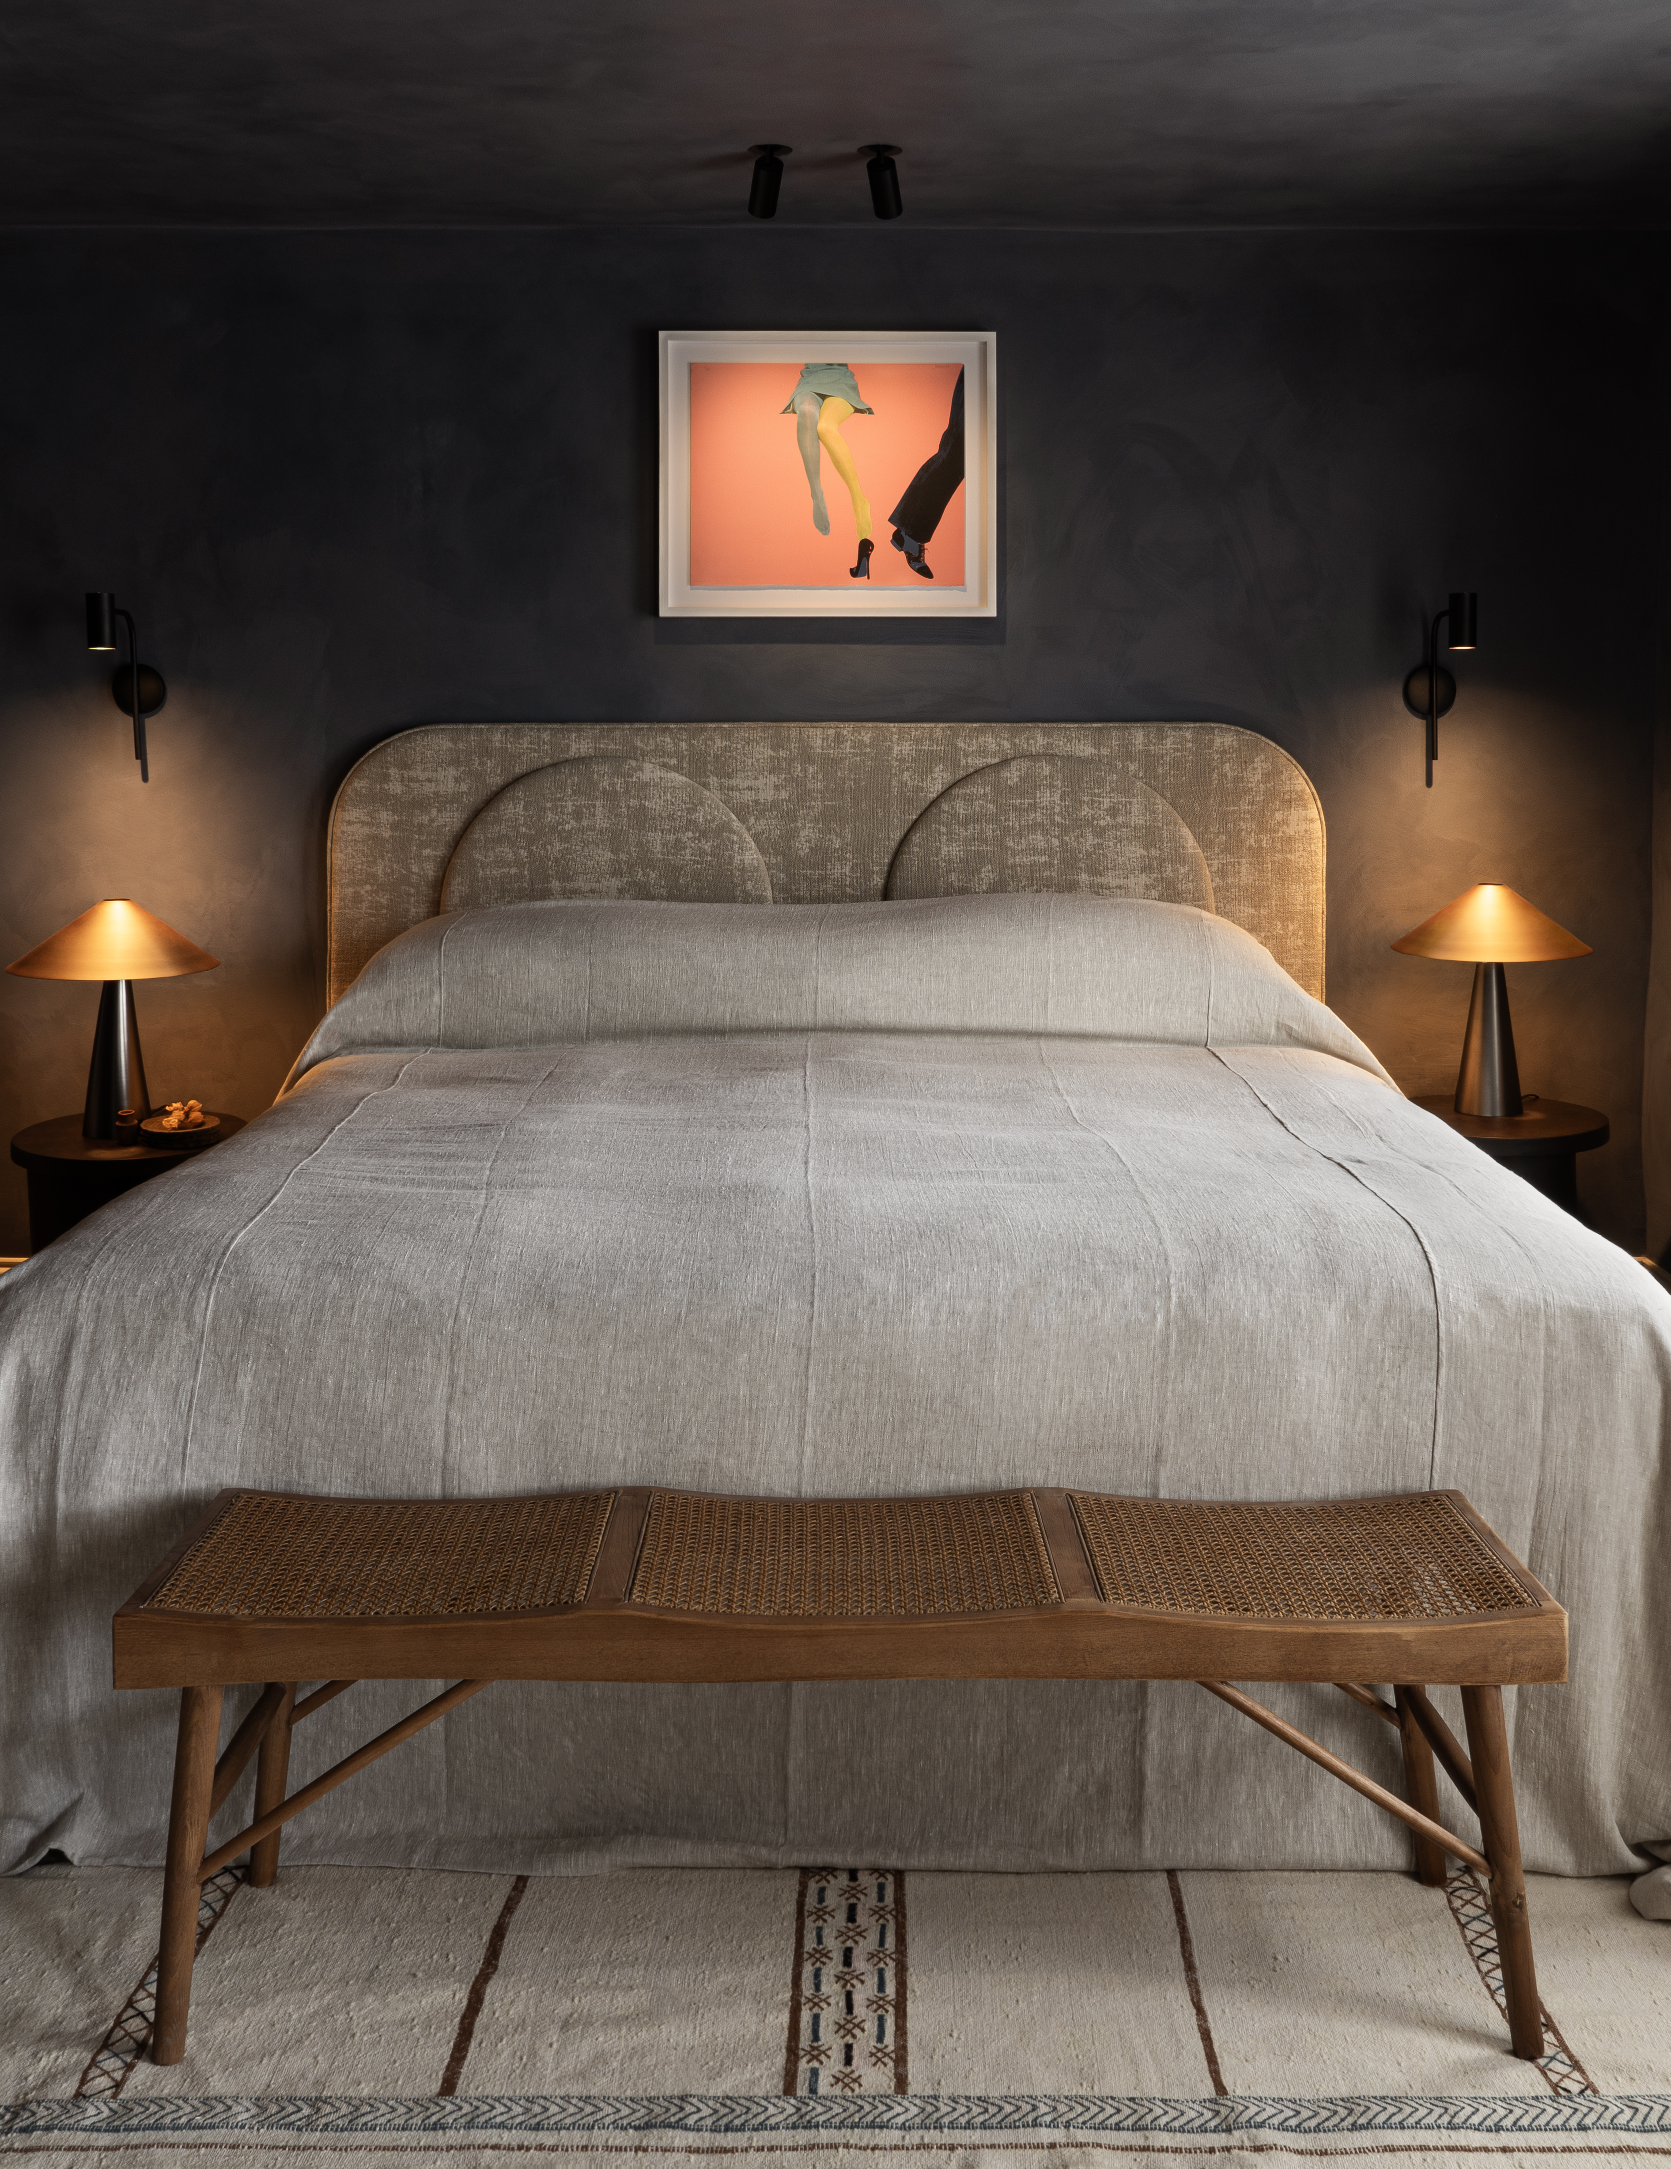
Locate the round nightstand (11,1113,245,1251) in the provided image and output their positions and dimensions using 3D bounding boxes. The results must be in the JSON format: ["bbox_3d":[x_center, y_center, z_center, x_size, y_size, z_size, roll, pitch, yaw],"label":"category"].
[{"bbox_3d":[-1.314,0.344,4.100,0.480,0.490,0.480,0,6,0],"label":"round nightstand"}]

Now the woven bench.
[{"bbox_3d":[0.009,0.688,2.220,1.360,0.425,0.360,0,6,0],"label":"woven bench"}]

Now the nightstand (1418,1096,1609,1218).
[{"bbox_3d":[1.295,0.313,4.300,0.480,0.490,0.480,0,6,0],"label":"nightstand"}]

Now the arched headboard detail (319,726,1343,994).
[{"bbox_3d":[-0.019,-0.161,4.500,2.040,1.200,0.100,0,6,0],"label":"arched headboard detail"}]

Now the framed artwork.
[{"bbox_3d":[-0.012,-1.259,4.480,0.700,0.590,0.040,0,6,0],"label":"framed artwork"}]

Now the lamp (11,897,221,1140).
[{"bbox_3d":[-1.345,-0.123,4.050,0.400,0.445,0.400,0,6,0],"label":"lamp"}]

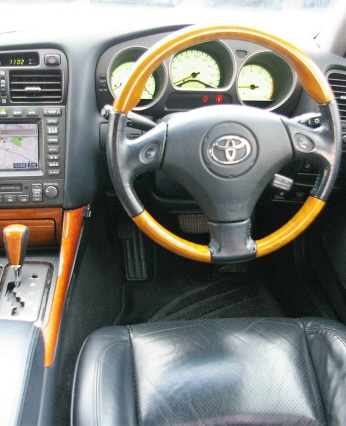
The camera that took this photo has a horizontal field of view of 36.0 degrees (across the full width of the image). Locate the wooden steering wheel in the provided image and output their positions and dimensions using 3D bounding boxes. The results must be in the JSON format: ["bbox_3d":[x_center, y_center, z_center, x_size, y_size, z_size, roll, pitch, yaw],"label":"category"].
[{"bbox_3d":[0.086,-0.110,0.896,0.385,0.385,0.090,-1,7,-2],"label":"wooden steering wheel"}]

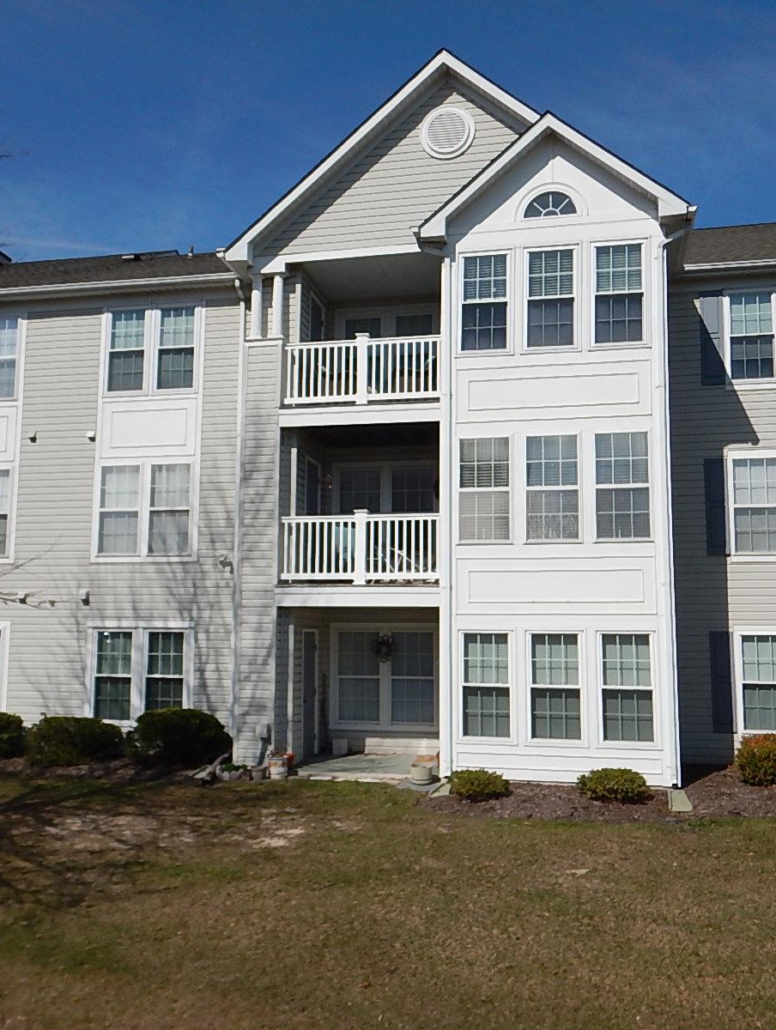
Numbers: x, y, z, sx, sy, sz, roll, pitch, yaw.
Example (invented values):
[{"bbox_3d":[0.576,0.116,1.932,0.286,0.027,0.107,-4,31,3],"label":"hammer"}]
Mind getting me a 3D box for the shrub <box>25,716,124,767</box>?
[{"bbox_3d":[-4.950,3.541,15.018,1.600,0.710,1.150,-1,-7,12],"label":"shrub"}]

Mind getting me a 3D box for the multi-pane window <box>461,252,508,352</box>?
[{"bbox_3d":[1.436,-3.159,14.200,0.692,1.470,0.080,-1,-8,12],"label":"multi-pane window"}]

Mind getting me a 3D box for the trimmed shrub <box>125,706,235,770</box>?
[{"bbox_3d":[-3.251,3.460,14.891,1.580,0.860,1.280,-1,-8,12],"label":"trimmed shrub"}]

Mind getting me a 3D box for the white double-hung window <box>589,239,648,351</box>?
[{"bbox_3d":[3.391,-3.232,13.912,0.867,1.666,0.100,-1,-7,12],"label":"white double-hung window"}]

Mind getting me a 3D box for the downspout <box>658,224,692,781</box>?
[{"bbox_3d":[4.114,-0.290,13.312,0.495,7.987,0.200,-1,-7,12],"label":"downspout"}]

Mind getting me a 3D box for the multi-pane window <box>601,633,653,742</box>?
[{"bbox_3d":[3.280,2.366,13.082,0.701,1.470,0.080,-1,-8,12],"label":"multi-pane window"}]

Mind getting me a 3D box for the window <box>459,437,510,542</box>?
[{"bbox_3d":[1.417,-0.384,13.987,0.742,1.545,0.100,-1,-7,12],"label":"window"}]

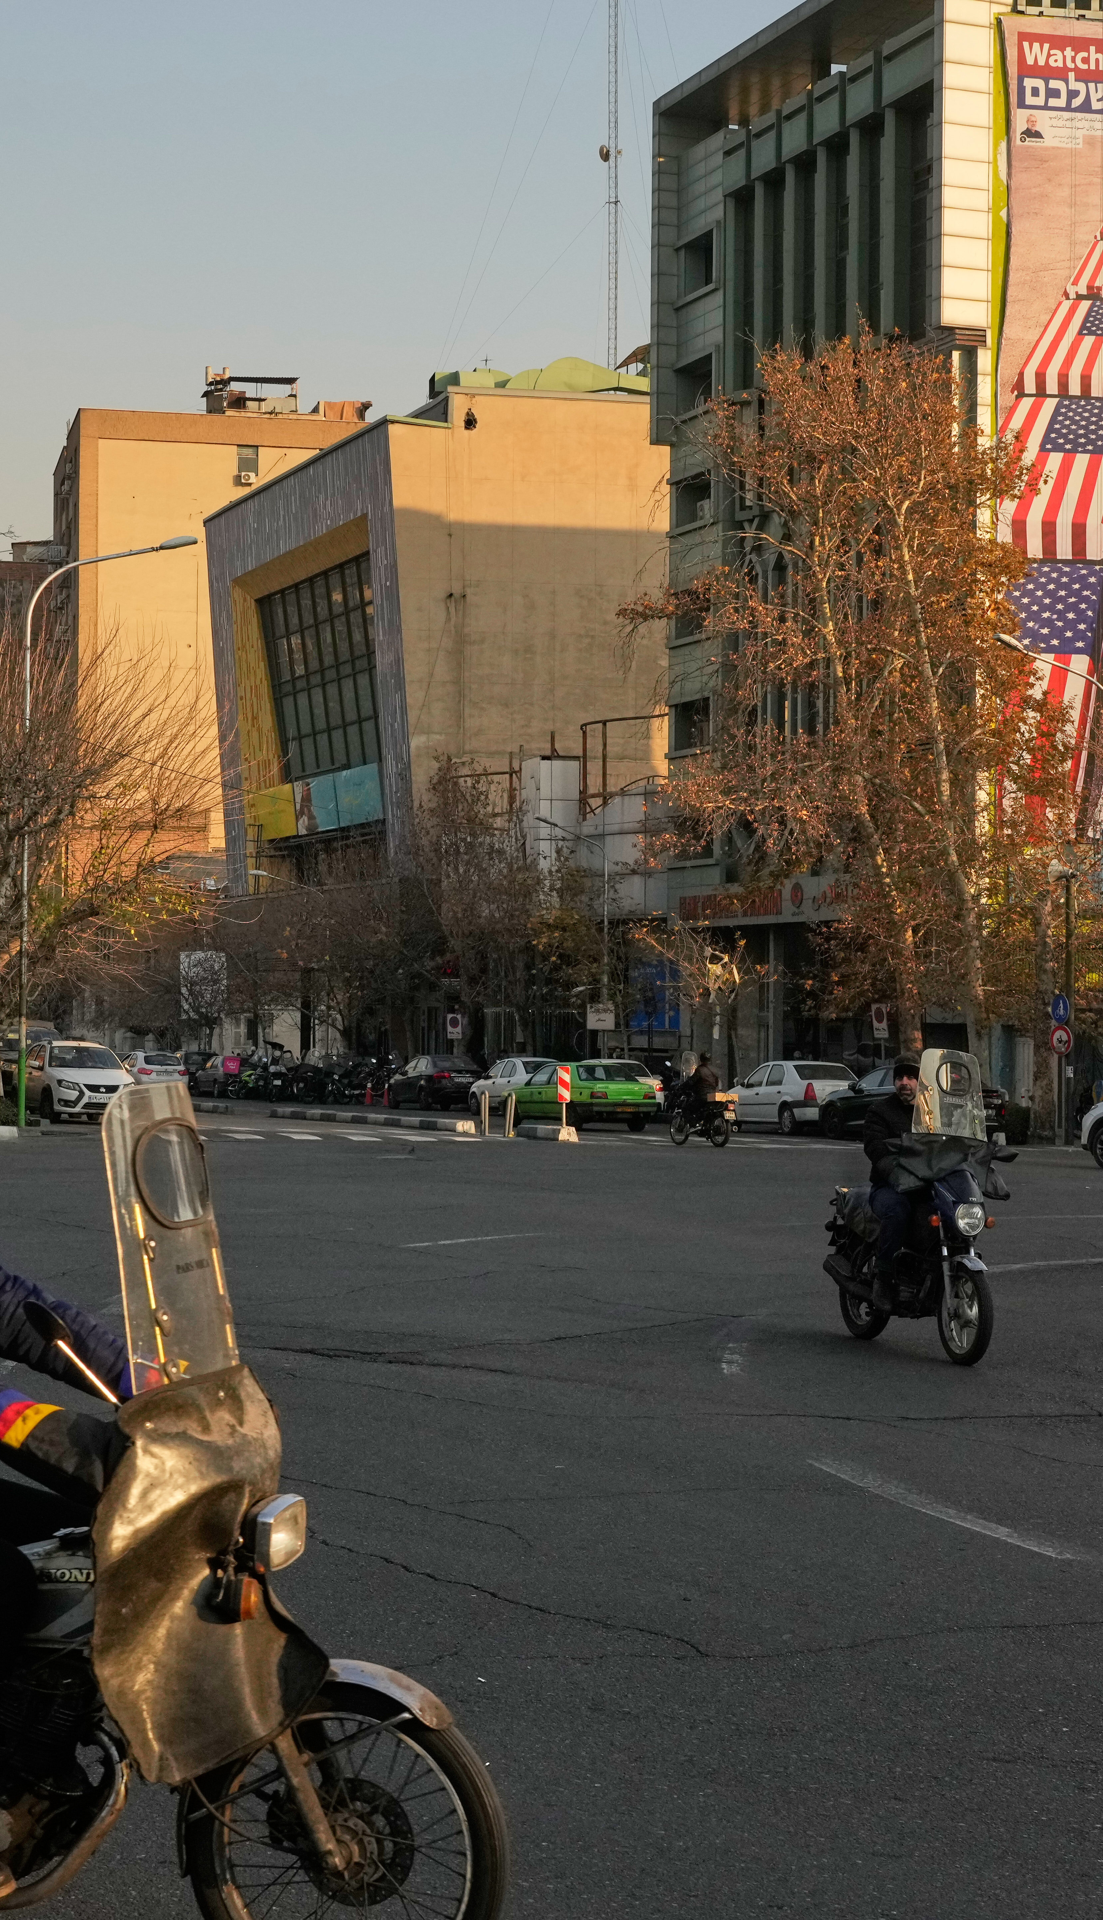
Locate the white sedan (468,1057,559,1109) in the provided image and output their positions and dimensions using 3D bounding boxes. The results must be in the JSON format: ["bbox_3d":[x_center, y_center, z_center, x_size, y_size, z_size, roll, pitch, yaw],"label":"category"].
[{"bbox_3d":[-0.620,3.090,70.300,1.700,1.450,4.350,1,-1,-21],"label":"white sedan"}]

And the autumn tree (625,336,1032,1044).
[{"bbox_3d":[5.958,-4.822,62.000,8.800,17.100,8.200,1,-1,0],"label":"autumn tree"}]

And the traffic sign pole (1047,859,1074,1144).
[{"bbox_3d":[9.780,0.800,55.200,0.500,5.450,0.420,0,-2,17],"label":"traffic sign pole"}]

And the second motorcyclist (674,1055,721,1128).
[{"bbox_3d":[2.600,2.300,50.800,0.620,1.280,0.800,2,-2,-33],"label":"second motorcyclist"}]

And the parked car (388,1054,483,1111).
[{"bbox_3d":[-3.000,3.150,75.300,1.750,1.440,4.500,1,-2,-23],"label":"parked car"}]

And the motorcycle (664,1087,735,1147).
[{"bbox_3d":[2.660,2.720,50.900,0.750,1.150,1.980,2,-2,-33],"label":"motorcycle"}]

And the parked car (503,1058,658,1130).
[{"bbox_3d":[0.600,2.820,59.500,1.700,1.410,4.400,1,-1,-24],"label":"parked car"}]

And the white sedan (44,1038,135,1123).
[{"bbox_3d":[-9.150,2.370,55.900,1.690,1.500,4.150,1,-1,-18],"label":"white sedan"}]

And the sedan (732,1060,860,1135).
[{"bbox_3d":[5.150,2.850,59.800,1.740,1.520,4.300,1,-1,-20],"label":"sedan"}]

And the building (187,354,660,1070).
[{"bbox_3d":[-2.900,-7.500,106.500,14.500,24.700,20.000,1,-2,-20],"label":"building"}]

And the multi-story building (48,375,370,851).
[{"bbox_3d":[-15.400,-10.400,141.000,17.000,31.800,16.000,1,-2,-14],"label":"multi-story building"}]

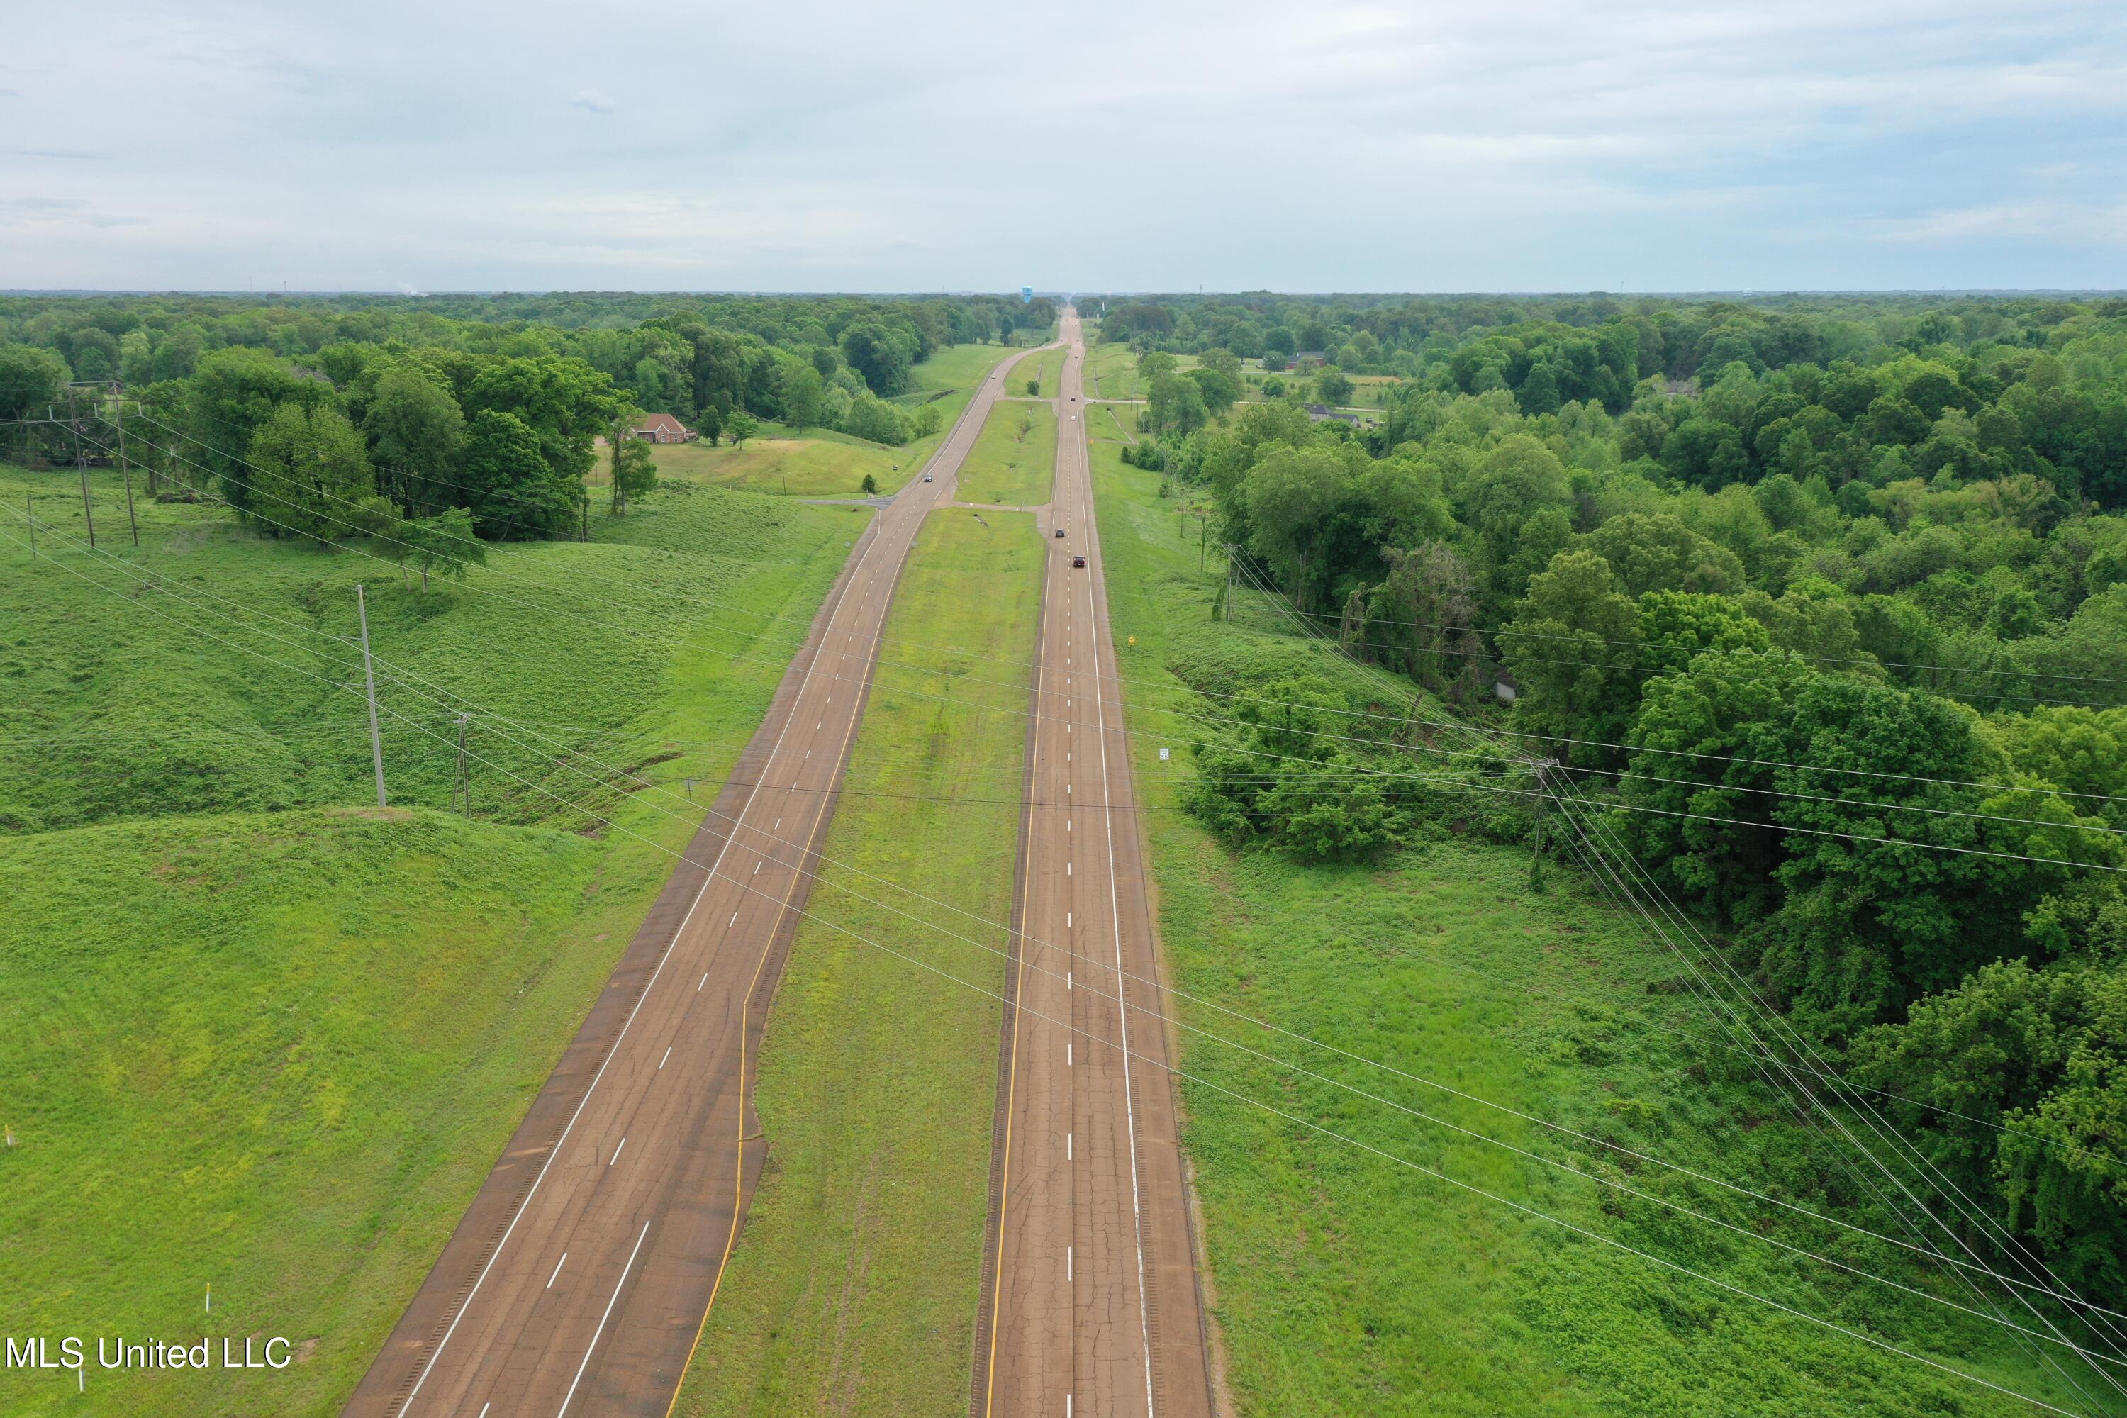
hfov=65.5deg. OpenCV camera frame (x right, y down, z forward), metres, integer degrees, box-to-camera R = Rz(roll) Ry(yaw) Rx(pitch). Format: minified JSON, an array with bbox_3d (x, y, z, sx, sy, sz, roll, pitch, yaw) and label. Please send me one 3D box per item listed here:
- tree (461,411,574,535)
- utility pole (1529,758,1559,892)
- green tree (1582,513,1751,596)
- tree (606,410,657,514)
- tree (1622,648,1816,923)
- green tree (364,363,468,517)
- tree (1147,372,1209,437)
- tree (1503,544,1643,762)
[{"bbox_3d":[-85.030,-36.730,258.060,17.110,19.620,17.110,0,14,0],"label":"tree"},{"bbox_3d":[40.590,9.860,139.820,2.500,11.590,0.400,-2,14,-7],"label":"utility pole"},{"bbox_3d":[78.020,-14.470,218.430,20.380,23.000,20.380,0,14,0],"label":"green tree"},{"bbox_3d":[-78.870,-44.690,301.980,9.100,18.410,9.100,0,14,0],"label":"tree"},{"bbox_3d":[52.830,6.240,133.300,15.130,21.810,15.130,0,14,0],"label":"tree"},{"bbox_3d":[-107.010,-44.000,272.790,16.720,24.450,16.720,0,14,0],"label":"green tree"},{"bbox_3d":[39.590,-104.690,571.120,21.230,22.070,21.230,0,14,0],"label":"tree"},{"bbox_3d":[55.890,-5.770,182.120,15.370,23.040,15.370,0,14,0],"label":"tree"}]

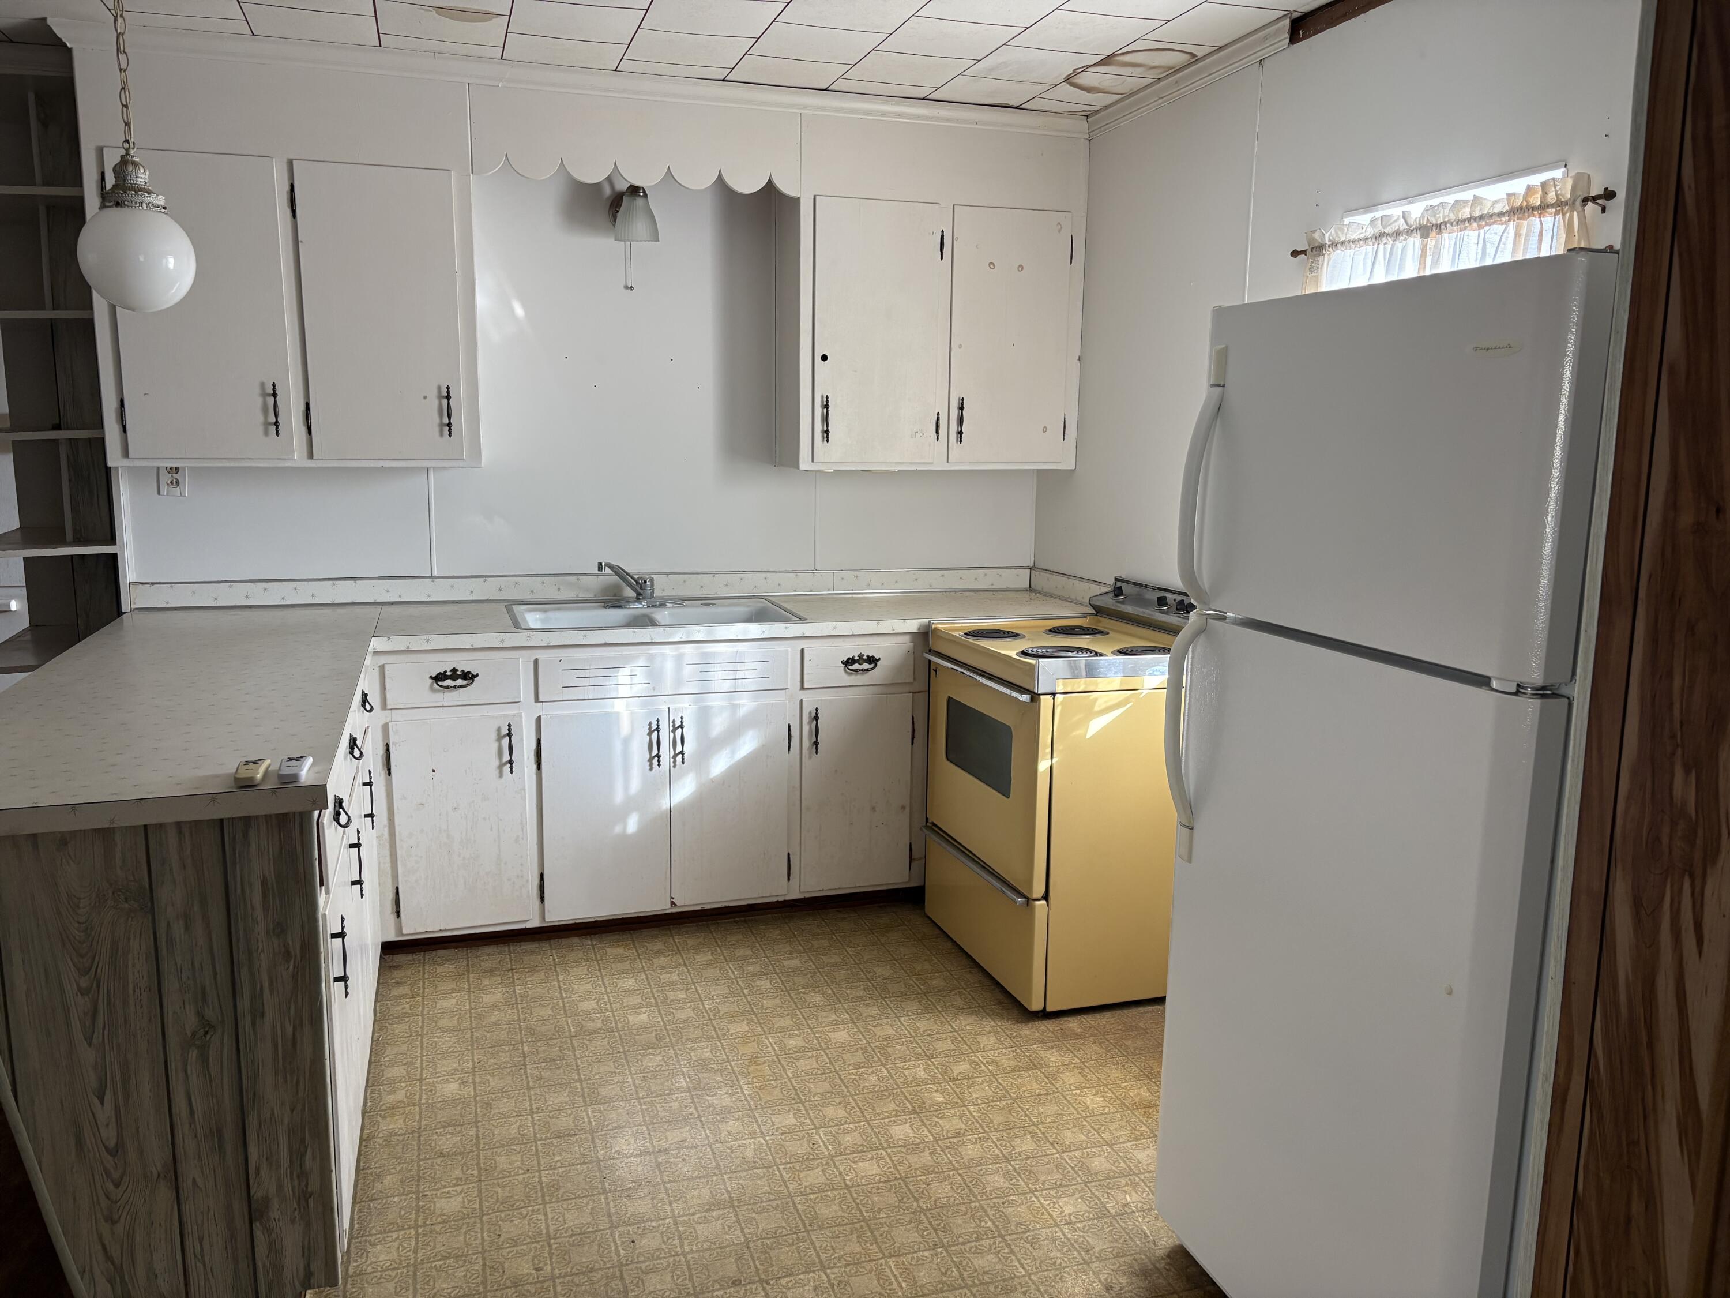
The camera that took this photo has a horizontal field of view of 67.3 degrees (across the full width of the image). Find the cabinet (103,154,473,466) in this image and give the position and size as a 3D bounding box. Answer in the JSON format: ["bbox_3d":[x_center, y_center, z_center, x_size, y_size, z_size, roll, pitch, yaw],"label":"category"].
[{"bbox_3d":[-1.606,-0.935,3.689,0.960,0.825,0.346,-2,9,-18],"label":"cabinet"}]

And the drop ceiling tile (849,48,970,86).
[{"bbox_3d":[0.121,-1.617,3.618,0.306,0.018,0.306,-3,10,-18],"label":"drop ceiling tile"}]

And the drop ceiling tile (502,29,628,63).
[{"bbox_3d":[-0.809,-1.607,3.494,0.309,0.015,0.280,-2,9,-18],"label":"drop ceiling tile"}]

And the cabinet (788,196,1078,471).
[{"bbox_3d":[0.213,-1.011,4.275,0.959,0.825,0.346,-2,9,-18],"label":"cabinet"}]

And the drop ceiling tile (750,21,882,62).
[{"bbox_3d":[-0.128,-1.585,3.394,0.305,0.015,0.292,-2,9,-18],"label":"drop ceiling tile"}]

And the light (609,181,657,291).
[{"bbox_3d":[-0.710,-1.262,4.002,0.136,0.321,0.214,-2,9,-18],"label":"light"}]

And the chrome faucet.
[{"bbox_3d":[-0.738,-0.201,4.062,0.100,0.135,0.193,9,12,41],"label":"chrome faucet"}]

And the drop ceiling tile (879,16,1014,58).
[{"bbox_3d":[0.217,-1.567,3.325,0.306,0.018,0.306,-3,10,-18],"label":"drop ceiling tile"}]

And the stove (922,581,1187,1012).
[{"bbox_3d":[0.590,0.355,3.650,0.660,1.040,0.750,-3,10,-18],"label":"stove"}]

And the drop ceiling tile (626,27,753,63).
[{"bbox_3d":[-0.465,-1.589,3.429,0.306,0.018,0.306,-3,10,-18],"label":"drop ceiling tile"}]

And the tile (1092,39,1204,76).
[{"bbox_3d":[0.779,-1.595,3.506,0.258,0.015,0.308,-2,9,-18],"label":"tile"}]

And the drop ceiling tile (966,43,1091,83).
[{"bbox_3d":[0.461,-1.607,3.566,0.304,0.015,0.308,-2,9,-18],"label":"drop ceiling tile"}]

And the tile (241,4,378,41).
[{"bbox_3d":[-1.390,-1.571,3.287,0.306,0.018,0.285,-3,10,-18],"label":"tile"}]

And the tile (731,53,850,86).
[{"bbox_3d":[-0.218,-1.627,3.663,0.306,0.018,0.285,-3,10,-18],"label":"tile"}]

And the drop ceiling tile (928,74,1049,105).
[{"bbox_3d":[0.367,-1.655,3.854,0.306,0.018,0.291,-3,10,-18],"label":"drop ceiling tile"}]

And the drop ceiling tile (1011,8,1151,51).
[{"bbox_3d":[0.557,-1.556,3.277,0.306,0.018,0.306,-3,10,-18],"label":"drop ceiling tile"}]

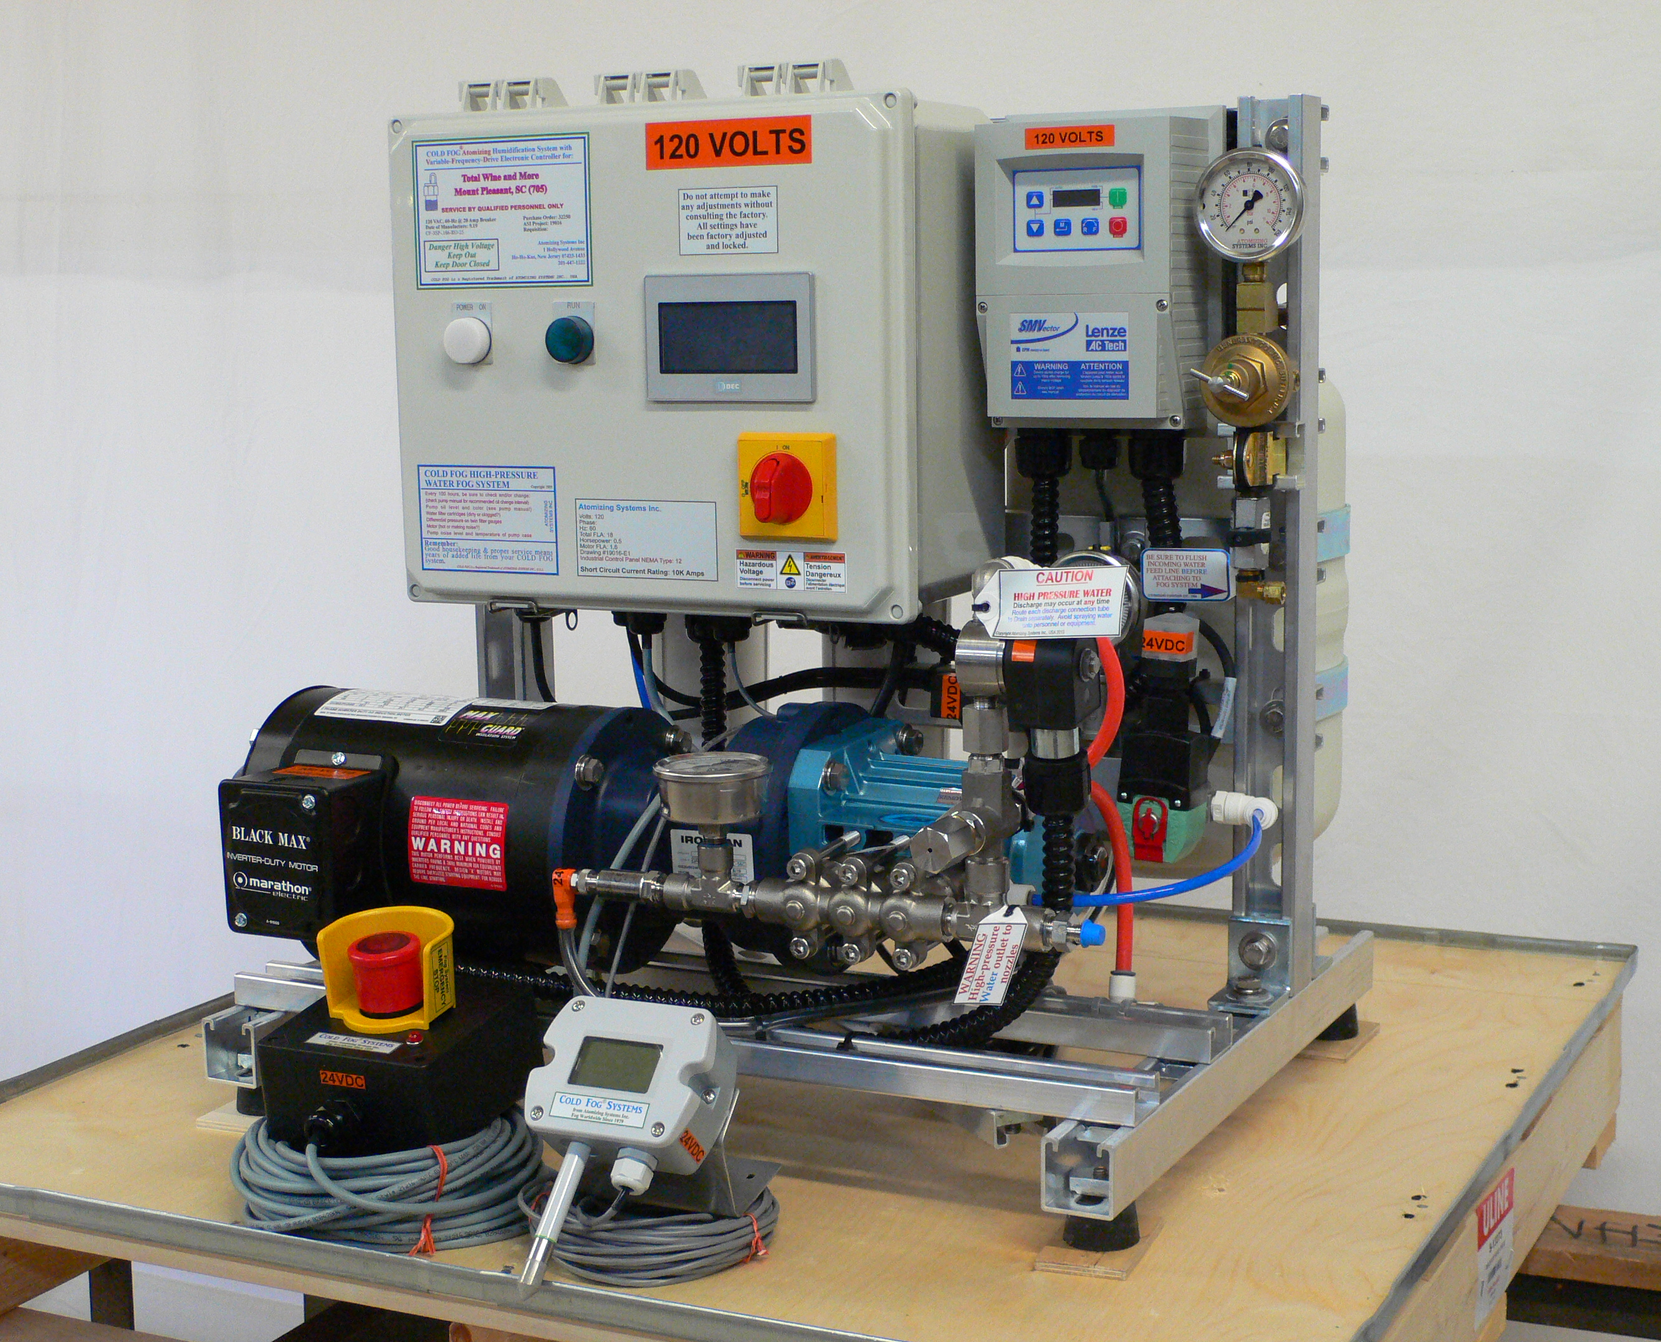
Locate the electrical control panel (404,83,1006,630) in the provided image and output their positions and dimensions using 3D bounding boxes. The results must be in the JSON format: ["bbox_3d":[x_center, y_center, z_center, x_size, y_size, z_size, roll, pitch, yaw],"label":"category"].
[{"bbox_3d":[-0.086,-0.207,1.720,0.384,0.321,0.170,3,9,26],"label":"electrical control panel"}]

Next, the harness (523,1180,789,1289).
[{"bbox_3d":[-0.100,0.298,1.437,0.142,0.038,0.142,-1,8,0],"label":"harness"}]

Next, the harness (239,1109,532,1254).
[{"bbox_3d":[-0.258,0.280,1.510,0.178,0.058,0.178,-1,8,0],"label":"harness"}]

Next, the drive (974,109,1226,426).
[{"bbox_3d":[0.173,-0.247,1.614,0.138,0.205,0.114,3,9,26],"label":"drive"}]

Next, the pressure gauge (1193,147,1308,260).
[{"bbox_3d":[0.261,-0.284,1.580,0.069,0.070,0.034,3,9,26],"label":"pressure gauge"}]

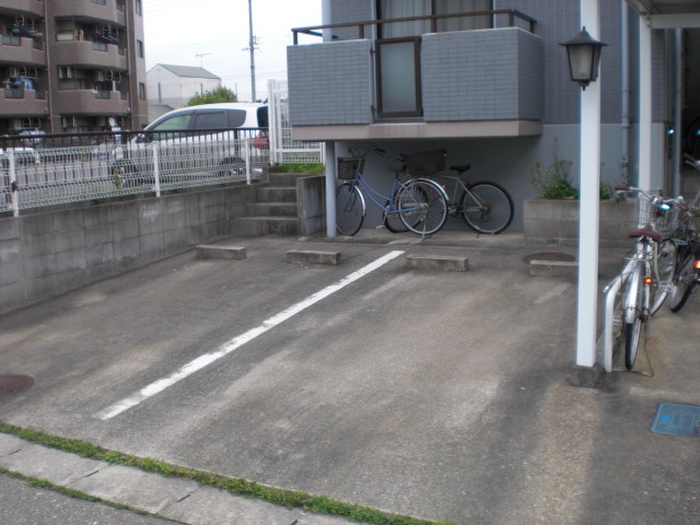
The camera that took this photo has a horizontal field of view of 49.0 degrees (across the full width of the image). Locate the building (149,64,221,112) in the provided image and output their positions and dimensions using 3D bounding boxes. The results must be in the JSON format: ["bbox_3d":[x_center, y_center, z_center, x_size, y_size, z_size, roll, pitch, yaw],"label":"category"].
[{"bbox_3d":[-16.708,-15.616,76.463,5.400,7.777,6.400,4,11,28],"label":"building"}]

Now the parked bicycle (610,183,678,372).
[{"bbox_3d":[2.022,0.068,5.203,0.560,1.040,1.770,4,11,27],"label":"parked bicycle"}]

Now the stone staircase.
[{"bbox_3d":[-0.900,-0.811,10.656,0.850,0.780,1.050,3,11,23],"label":"stone staircase"}]

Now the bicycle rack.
[{"bbox_3d":[1.770,0.326,5.066,0.060,0.600,0.750,4,11,28],"label":"bicycle rack"}]

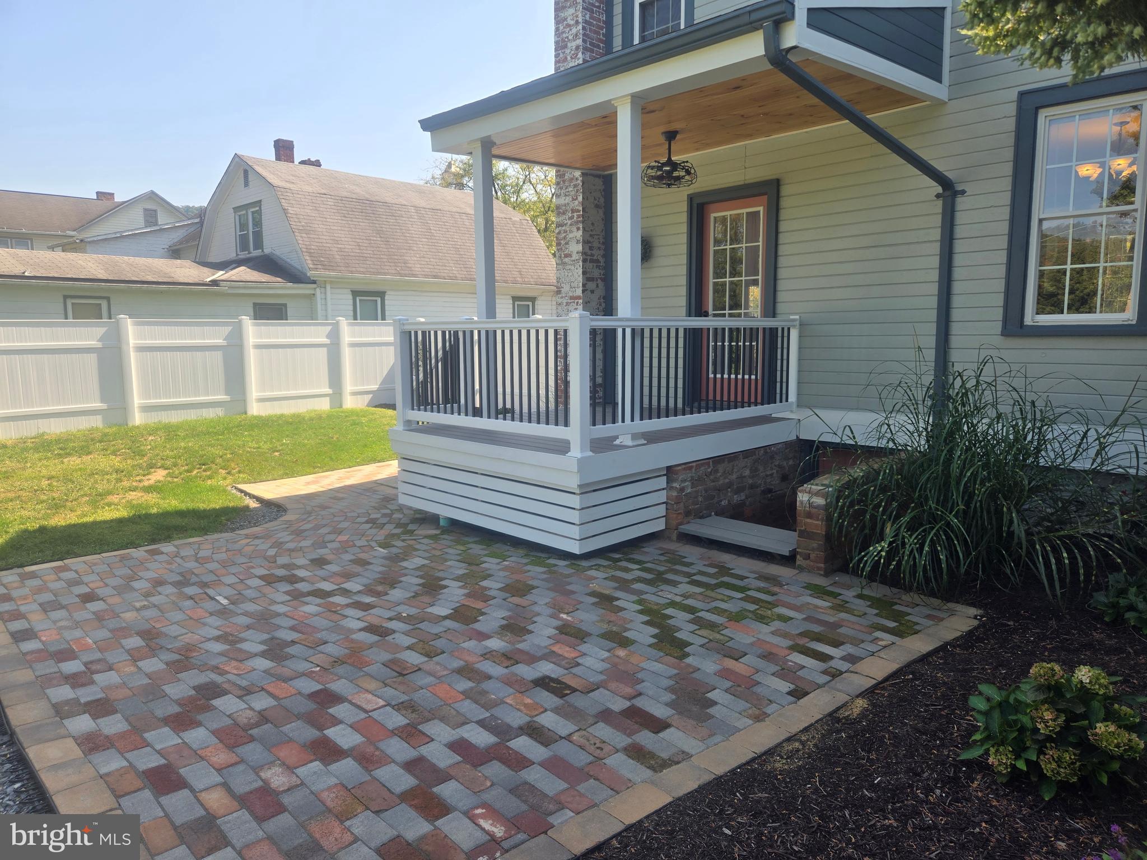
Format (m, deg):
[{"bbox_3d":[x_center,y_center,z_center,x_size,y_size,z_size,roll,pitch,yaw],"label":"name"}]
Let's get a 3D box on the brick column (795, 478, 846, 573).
[{"bbox_3d":[1.644,0.630,5.033,0.205,0.570,0.300,7,10,45],"label":"brick column"}]

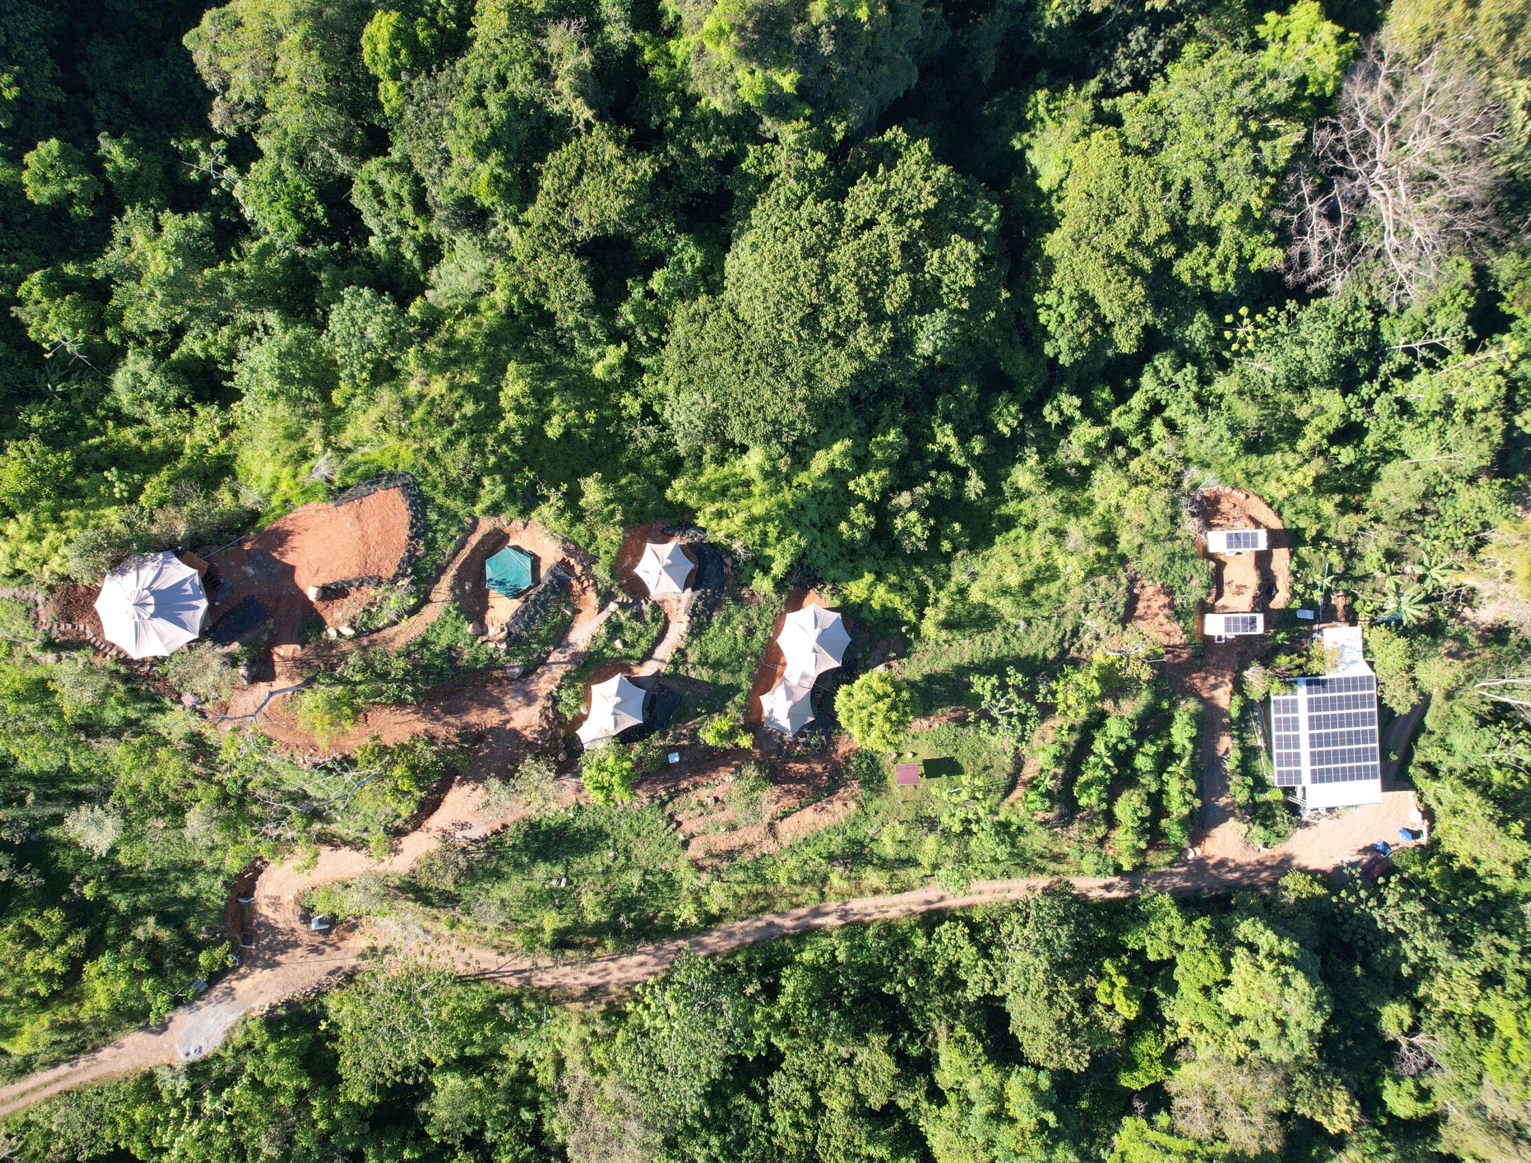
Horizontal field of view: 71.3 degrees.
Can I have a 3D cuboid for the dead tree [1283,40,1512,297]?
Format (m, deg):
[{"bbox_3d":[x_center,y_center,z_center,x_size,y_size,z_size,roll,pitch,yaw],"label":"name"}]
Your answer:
[{"bbox_3d":[84.500,-54.600,145.000,25.500,20.000,29.500,0,89,0],"label":"dead tree"}]

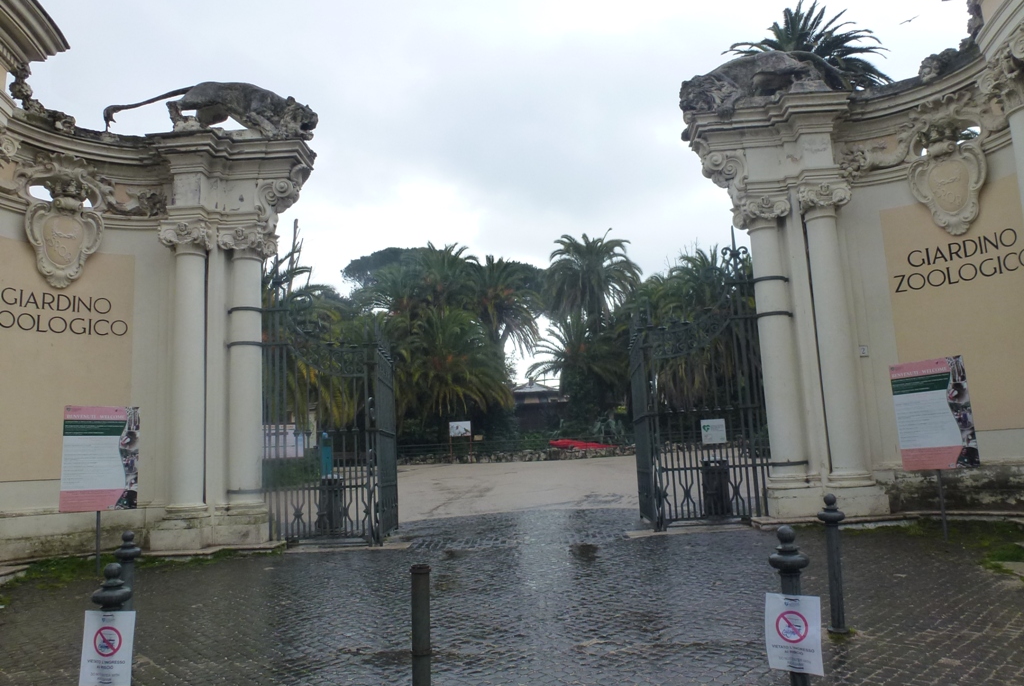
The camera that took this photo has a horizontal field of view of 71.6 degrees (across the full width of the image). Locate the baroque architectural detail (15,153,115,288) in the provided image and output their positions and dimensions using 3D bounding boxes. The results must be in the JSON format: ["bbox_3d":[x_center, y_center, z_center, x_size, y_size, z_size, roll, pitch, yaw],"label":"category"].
[{"bbox_3d":[-7.631,-2.042,12.184,1.400,2.000,0.450,2,-9,-34],"label":"baroque architectural detail"}]

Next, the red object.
[{"bbox_3d":[4.430,6.536,45.506,4.200,0.650,1.200,-3,-8,0],"label":"red object"}]

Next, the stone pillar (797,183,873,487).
[{"bbox_3d":[5.617,-0.195,12.251,0.840,5.150,0.800,-3,-8,0],"label":"stone pillar"}]

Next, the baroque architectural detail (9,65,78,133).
[{"bbox_3d":[-8.419,-4.189,12.681,0.500,1.050,1.100,-10,-10,41],"label":"baroque architectural detail"}]

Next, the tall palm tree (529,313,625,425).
[{"bbox_3d":[4.838,2.738,50.055,7.800,9.800,7.800,-3,-8,0],"label":"tall palm tree"}]

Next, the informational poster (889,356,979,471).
[{"bbox_3d":[5.422,0.915,9.124,0.880,1.400,0.050,-10,-10,42],"label":"informational poster"}]

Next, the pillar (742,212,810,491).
[{"bbox_3d":[4.402,-0.065,12.038,0.800,5.000,0.800,-3,-8,0],"label":"pillar"}]

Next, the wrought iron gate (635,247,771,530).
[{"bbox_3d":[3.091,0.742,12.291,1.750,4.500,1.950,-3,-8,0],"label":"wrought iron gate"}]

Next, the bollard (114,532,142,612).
[{"bbox_3d":[-3.032,2.022,5.590,0.215,1.050,0.215,-3,-8,0],"label":"bollard"}]

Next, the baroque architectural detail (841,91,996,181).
[{"bbox_3d":[6.788,-3.426,11.971,2.200,1.050,0.500,-10,-10,41],"label":"baroque architectural detail"}]

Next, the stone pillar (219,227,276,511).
[{"bbox_3d":[-4.706,0.409,12.590,0.840,5.100,0.800,-3,-8,0],"label":"stone pillar"}]

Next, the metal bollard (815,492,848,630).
[{"bbox_3d":[2.585,1.755,5.700,0.220,1.060,0.220,0,-8,0],"label":"metal bollard"}]

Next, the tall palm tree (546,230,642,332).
[{"bbox_3d":[6.683,-0.513,56.538,7.600,17.000,7.600,-3,-8,0],"label":"tall palm tree"}]

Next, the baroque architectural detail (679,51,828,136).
[{"bbox_3d":[4.401,-4.654,12.913,2.650,1.350,0.880,-2,-8,-8],"label":"baroque architectural detail"}]

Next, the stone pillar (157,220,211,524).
[{"bbox_3d":[-5.406,0.420,11.786,0.800,5.000,0.800,-3,-8,0],"label":"stone pillar"}]

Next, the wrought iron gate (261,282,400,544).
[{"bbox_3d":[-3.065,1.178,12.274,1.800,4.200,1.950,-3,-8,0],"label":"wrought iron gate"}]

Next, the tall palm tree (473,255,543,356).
[{"bbox_3d":[-0.335,1.318,56.334,6.500,15.200,6.500,-3,-8,0],"label":"tall palm tree"}]

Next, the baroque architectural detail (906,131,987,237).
[{"bbox_3d":[7.217,-2.660,11.767,0.330,1.720,1.150,3,-10,-39],"label":"baroque architectural detail"}]

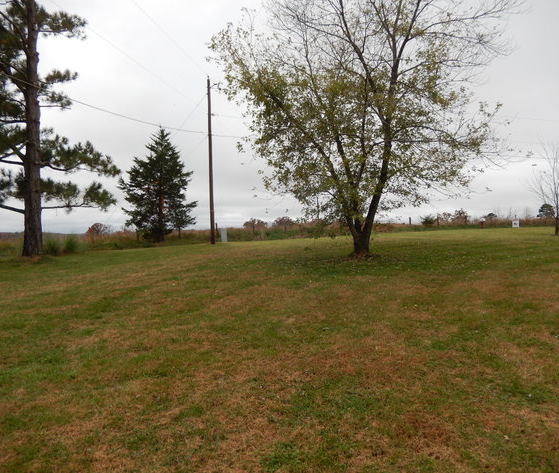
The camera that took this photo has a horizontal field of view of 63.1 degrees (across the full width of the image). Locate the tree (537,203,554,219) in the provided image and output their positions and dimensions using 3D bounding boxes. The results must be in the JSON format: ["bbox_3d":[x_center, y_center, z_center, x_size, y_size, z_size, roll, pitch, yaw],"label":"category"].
[{"bbox_3d":[58.385,-5.487,100.000,4.000,4.100,3.900,-1,1,0],"label":"tree"}]

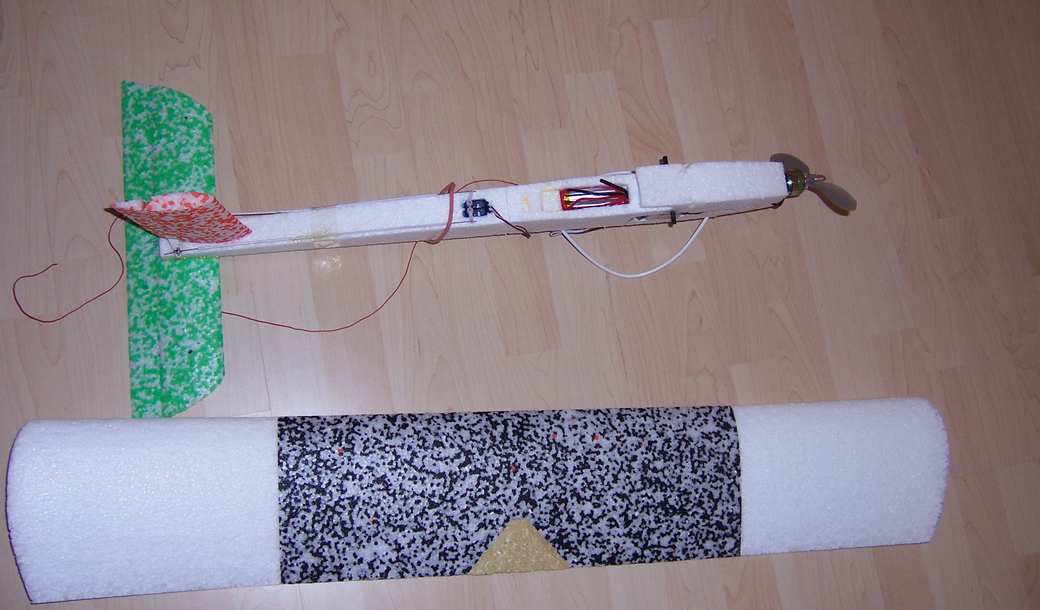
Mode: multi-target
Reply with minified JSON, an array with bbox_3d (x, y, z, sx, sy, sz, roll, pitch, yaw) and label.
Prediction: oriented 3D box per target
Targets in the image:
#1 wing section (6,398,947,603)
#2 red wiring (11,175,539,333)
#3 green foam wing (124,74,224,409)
[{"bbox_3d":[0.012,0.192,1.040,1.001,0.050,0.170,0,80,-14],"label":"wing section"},{"bbox_3d":[-0.246,-0.042,1.031,0.520,0.030,0.145,-7,81,-15],"label":"red wiring"},{"bbox_3d":[-0.354,-0.062,1.012,0.089,0.009,0.350,-3,80,-14],"label":"green foam wing"}]

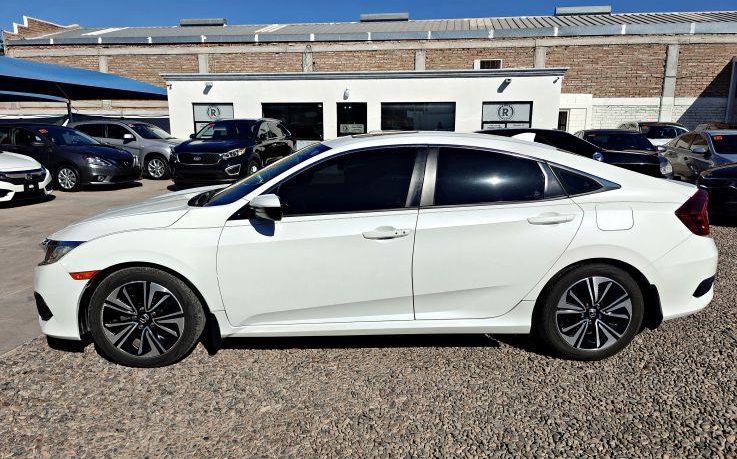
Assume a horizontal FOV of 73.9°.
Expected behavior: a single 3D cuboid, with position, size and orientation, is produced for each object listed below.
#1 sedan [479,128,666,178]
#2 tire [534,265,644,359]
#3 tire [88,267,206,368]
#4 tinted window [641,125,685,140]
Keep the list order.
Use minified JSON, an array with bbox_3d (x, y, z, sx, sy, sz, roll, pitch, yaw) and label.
[{"bbox_3d":[3.450,-1.267,9.650,4.850,1.450,1.850,-1,12,-5],"label":"sedan"},{"bbox_3d":[1.374,0.489,3.084,0.645,0.645,0.225,0,11,-2],"label":"tire"},{"bbox_3d":[-1.321,0.511,2.957,0.645,0.640,0.225,0,12,-3],"label":"tire"},{"bbox_3d":[8.702,-2.866,14.400,1.350,0.450,0.200,5,12,21],"label":"tinted window"}]

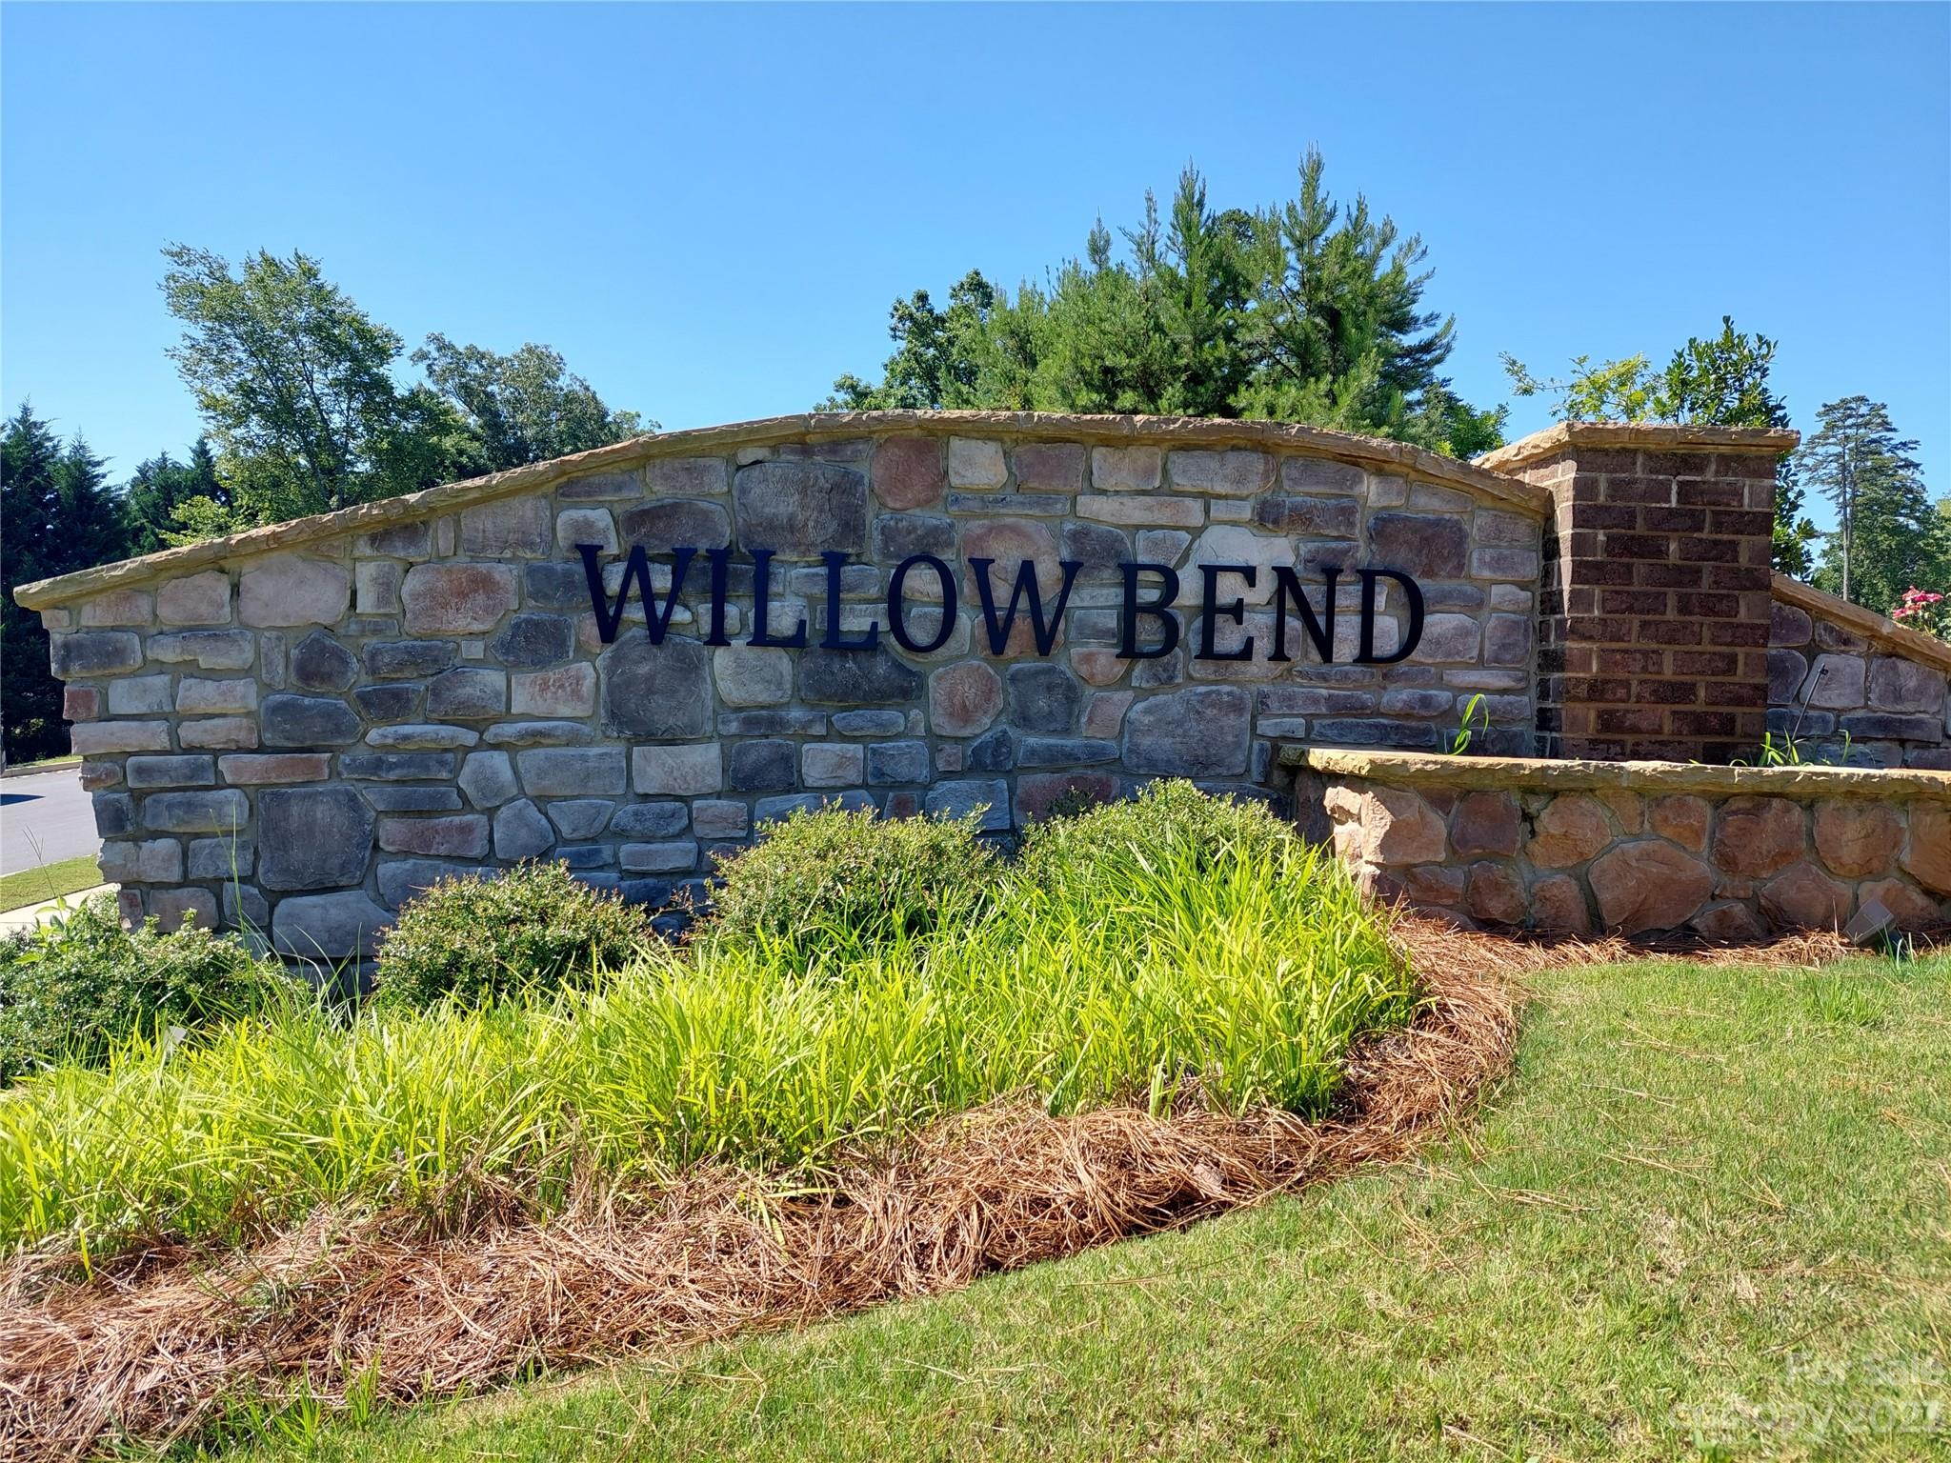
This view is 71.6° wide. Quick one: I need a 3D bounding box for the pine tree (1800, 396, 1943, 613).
[{"bbox_3d":[46.120,-8.020,70.198,7.335,18.597,7.300,2,1,-2],"label":"pine tree"}]

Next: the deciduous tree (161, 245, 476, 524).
[{"bbox_3d":[-9.825,-3.152,20.086,4.665,8.100,4.500,2,1,-2],"label":"deciduous tree"}]

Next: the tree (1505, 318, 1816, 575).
[{"bbox_3d":[4.255,-0.783,8.539,1.954,3.637,1.800,2,1,-2],"label":"tree"}]

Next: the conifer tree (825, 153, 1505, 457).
[{"bbox_3d":[1.868,-2.519,14.074,7.035,6.939,4.500,2,1,-2],"label":"conifer tree"}]

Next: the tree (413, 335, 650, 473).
[{"bbox_3d":[-11.627,-4.805,35.116,6.113,10.864,6.000,2,1,-2],"label":"tree"}]

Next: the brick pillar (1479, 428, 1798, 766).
[{"bbox_3d":[1.998,-0.366,4.201,0.660,1.020,0.660,2,1,-2],"label":"brick pillar"}]

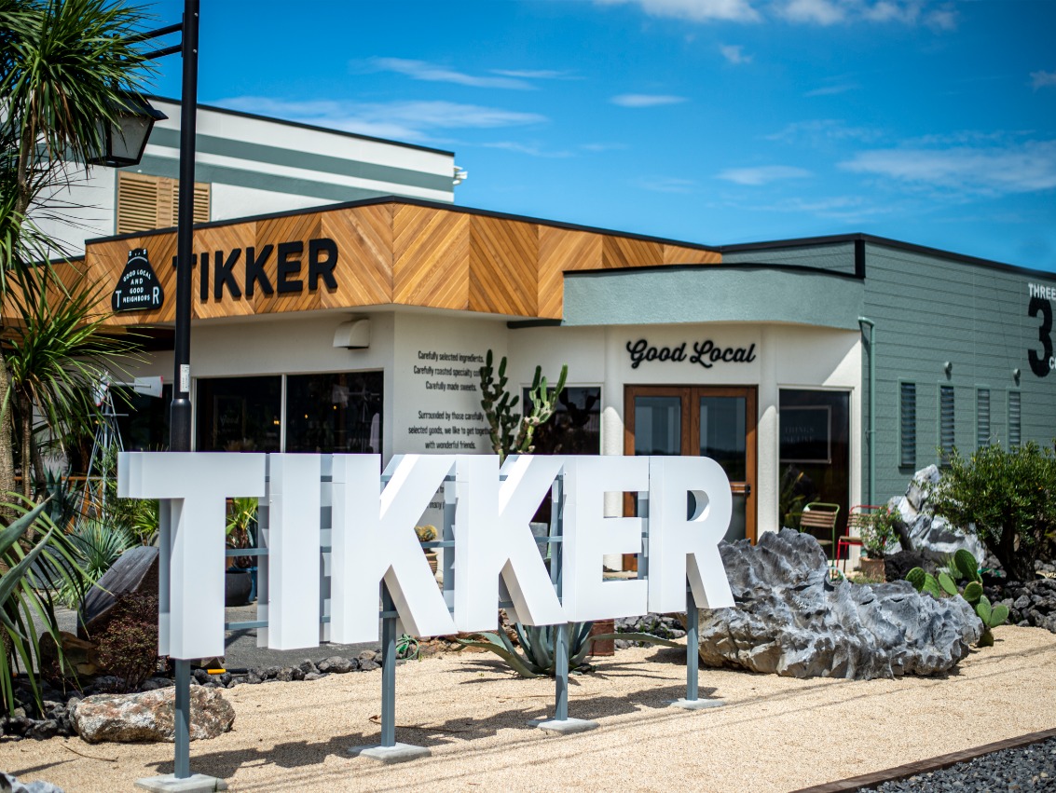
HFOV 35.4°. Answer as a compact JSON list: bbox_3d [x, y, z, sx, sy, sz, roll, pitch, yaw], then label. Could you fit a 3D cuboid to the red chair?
[{"bbox_3d":[3.883,1.682,19.200,0.460,0.790,0.520,0,-2,29],"label":"red chair"}]

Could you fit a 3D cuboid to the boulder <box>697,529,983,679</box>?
[{"bbox_3d":[2.200,1.454,11.807,1.950,0.950,1.250,0,-2,4],"label":"boulder"}]

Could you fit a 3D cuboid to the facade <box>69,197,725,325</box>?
[{"bbox_3d":[-1.588,-1.414,21.411,5.700,1.130,5.650,-1,-3,42],"label":"facade"}]

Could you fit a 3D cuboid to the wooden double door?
[{"bbox_3d":[1.894,0.962,19.309,1.551,2.185,0.120,1,-2,-4],"label":"wooden double door"}]

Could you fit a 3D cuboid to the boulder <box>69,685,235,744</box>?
[{"bbox_3d":[-2.022,1.693,8.896,0.820,0.280,0.500,1,-2,-7],"label":"boulder"}]

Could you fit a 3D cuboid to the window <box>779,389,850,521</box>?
[{"bbox_3d":[3.364,0.925,19.390,1.080,2.015,0.100,2,-2,-32],"label":"window"}]

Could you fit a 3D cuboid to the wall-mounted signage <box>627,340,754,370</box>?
[{"bbox_3d":[1.903,-0.488,19.249,1.520,0.350,0.050,1,-2,-4],"label":"wall-mounted signage"}]

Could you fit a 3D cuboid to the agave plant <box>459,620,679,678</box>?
[{"bbox_3d":[0.258,1.618,11.451,1.550,0.570,1.400,0,-2,0],"label":"agave plant"}]

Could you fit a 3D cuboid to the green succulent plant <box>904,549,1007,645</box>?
[{"bbox_3d":[3.180,1.483,12.300,0.710,0.735,0.600,0,-2,14],"label":"green succulent plant"}]

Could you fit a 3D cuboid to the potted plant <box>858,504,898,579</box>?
[{"bbox_3d":[3.833,1.608,18.050,0.440,0.860,0.440,0,-2,12],"label":"potted plant"}]

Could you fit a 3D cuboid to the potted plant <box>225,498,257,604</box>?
[{"bbox_3d":[-2.780,1.371,15.661,0.680,1.220,0.680,0,-2,0],"label":"potted plant"}]

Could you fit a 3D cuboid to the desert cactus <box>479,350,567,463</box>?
[{"bbox_3d":[-0.061,0.687,17.900,0.950,2.340,0.750,1,-2,0],"label":"desert cactus"}]

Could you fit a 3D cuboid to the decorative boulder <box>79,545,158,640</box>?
[{"bbox_3d":[-2.732,1.357,11.200,0.600,0.690,0.500,1,-2,-13],"label":"decorative boulder"}]

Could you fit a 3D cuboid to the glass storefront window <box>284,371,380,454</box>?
[{"bbox_3d":[-2.255,0.786,19.150,0.100,2.120,1.720,2,-3,-44],"label":"glass storefront window"}]

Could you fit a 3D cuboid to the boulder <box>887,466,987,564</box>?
[{"bbox_3d":[4.726,1.426,19.200,1.080,1.270,0.950,0,-2,14],"label":"boulder"}]

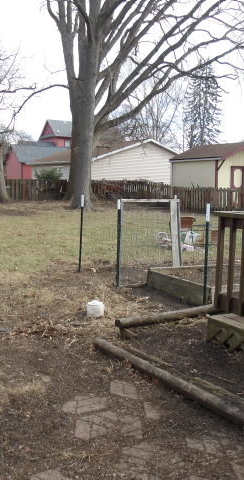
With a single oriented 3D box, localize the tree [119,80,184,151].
[{"bbox_3d":[2.759,-10.140,48.682,6.540,10.480,6.540,1,7,0],"label":"tree"}]

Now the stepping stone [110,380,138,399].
[{"bbox_3d":[0.017,1.054,3.464,0.180,0.050,0.185,3,8,14],"label":"stepping stone"}]

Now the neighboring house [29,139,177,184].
[{"bbox_3d":[-0.487,-5.436,38.686,10.960,4.253,8.165,-4,9,-37],"label":"neighboring house"}]

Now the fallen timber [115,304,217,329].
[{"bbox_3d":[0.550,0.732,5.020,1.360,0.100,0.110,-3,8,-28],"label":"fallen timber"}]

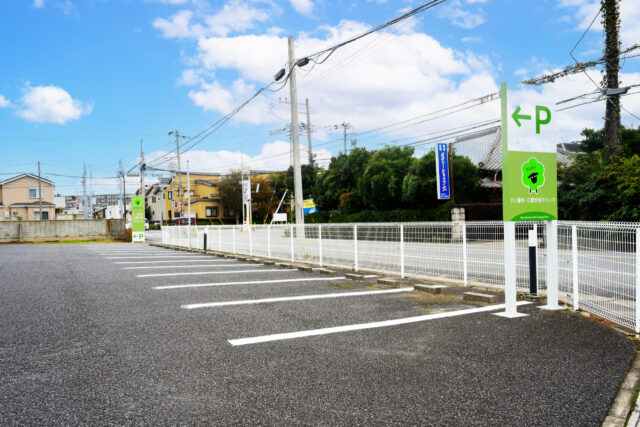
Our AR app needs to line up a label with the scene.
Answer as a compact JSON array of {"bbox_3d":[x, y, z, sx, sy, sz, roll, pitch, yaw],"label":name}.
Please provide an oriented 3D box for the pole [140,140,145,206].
[{"bbox_3d":[-15.952,-2.222,48.072,0.280,9.010,0.280,-1,-1,0],"label":"pole"}]

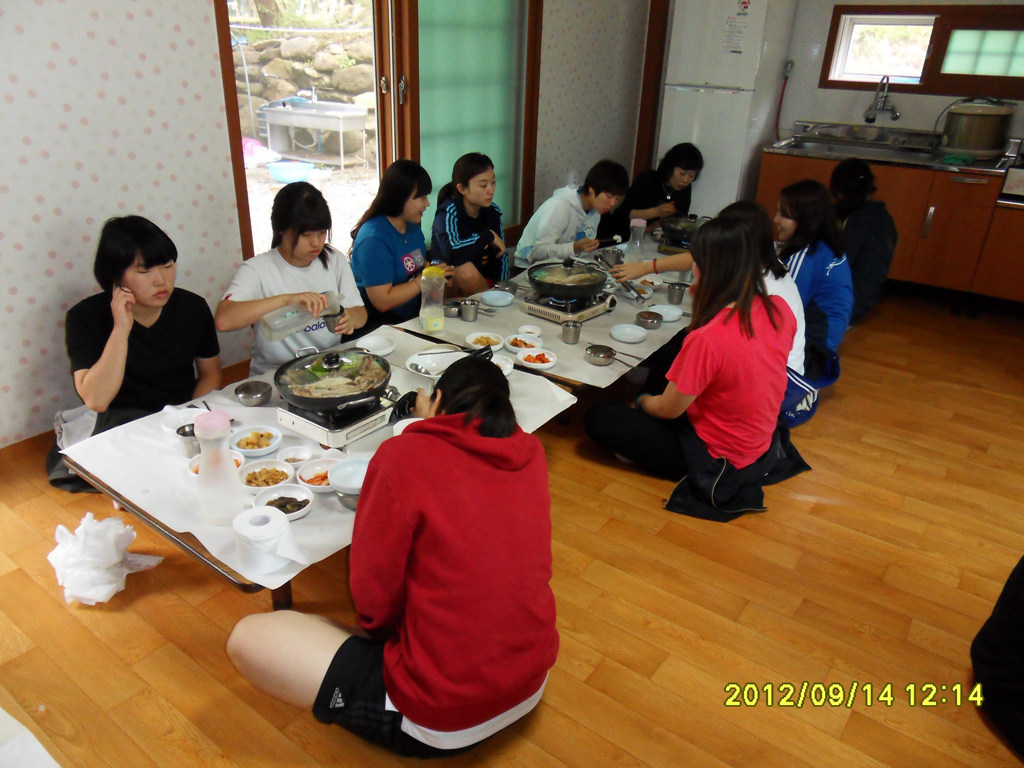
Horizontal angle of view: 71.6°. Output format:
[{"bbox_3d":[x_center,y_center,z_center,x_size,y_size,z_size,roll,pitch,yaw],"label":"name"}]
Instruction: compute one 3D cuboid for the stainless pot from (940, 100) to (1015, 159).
[{"bbox_3d":[2.673,-1.444,4.083,0.290,0.280,0.290,18,29,32],"label":"stainless pot"}]

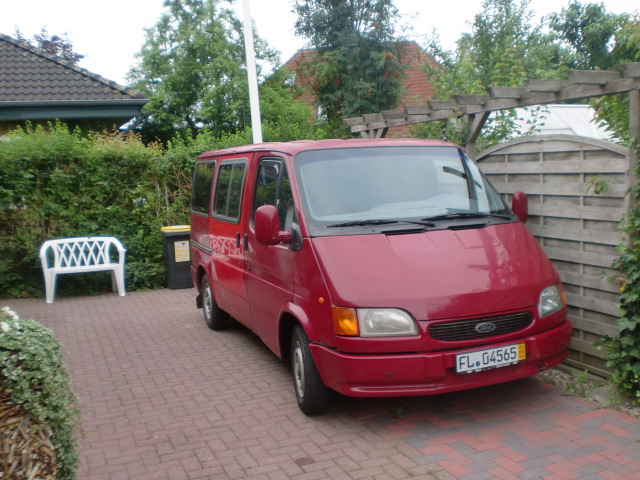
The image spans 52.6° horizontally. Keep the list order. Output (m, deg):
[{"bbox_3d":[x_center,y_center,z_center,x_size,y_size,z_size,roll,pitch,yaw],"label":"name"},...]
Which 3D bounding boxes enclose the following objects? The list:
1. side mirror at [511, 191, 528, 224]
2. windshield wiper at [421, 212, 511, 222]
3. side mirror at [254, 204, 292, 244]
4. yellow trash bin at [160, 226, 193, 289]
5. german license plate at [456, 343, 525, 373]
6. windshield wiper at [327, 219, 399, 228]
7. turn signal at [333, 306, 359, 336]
[{"bbox_3d":[1.637,-0.258,5.282,0.190,0.262,0.110,-5,7,-32],"label":"side mirror"},{"bbox_3d":[1.107,-0.177,4.798,0.890,0.060,0.080,-5,7,-32],"label":"windshield wiper"},{"bbox_3d":[-0.315,-0.106,4.487,0.265,0.270,0.130,-3,6,-15],"label":"side mirror"},{"bbox_3d":[-2.213,0.276,10.216,0.480,0.940,0.550,-4,6,-21],"label":"yellow trash bin"},{"bbox_3d":[1.071,0.732,4.020,0.520,0.115,0.015,-4,3,-22],"label":"german license plate"},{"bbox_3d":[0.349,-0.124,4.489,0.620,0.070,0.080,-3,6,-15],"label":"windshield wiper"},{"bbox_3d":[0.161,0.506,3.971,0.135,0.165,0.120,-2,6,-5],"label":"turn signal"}]

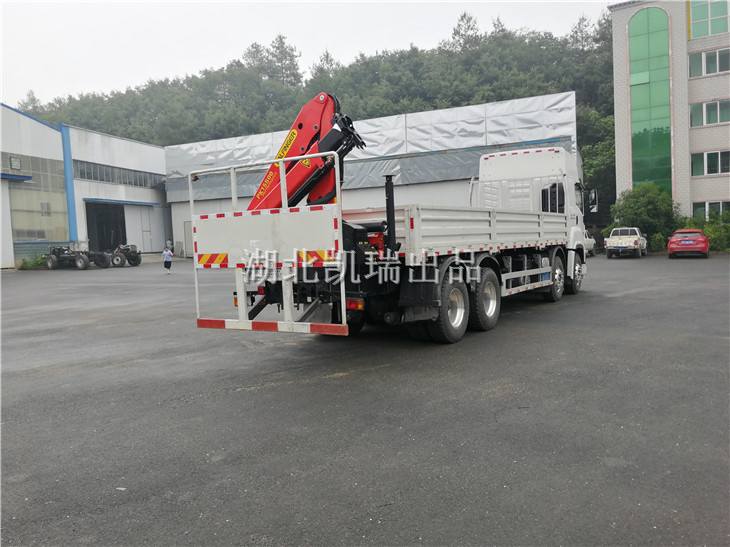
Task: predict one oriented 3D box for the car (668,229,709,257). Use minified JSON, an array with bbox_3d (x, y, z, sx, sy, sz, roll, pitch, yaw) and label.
[{"bbox_3d":[17.483,-1.597,30.600,1.820,1.480,4.350,-1,3,32],"label":"car"}]

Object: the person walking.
[{"bbox_3d":[-12.214,-0.785,35.200,0.580,1.670,0.500,-3,3,-7],"label":"person walking"}]

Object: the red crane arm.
[{"bbox_3d":[-0.892,-1.546,7.551,2.050,1.550,0.600,-1,3,34],"label":"red crane arm"}]

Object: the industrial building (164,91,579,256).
[{"bbox_3d":[1.050,-7.550,55.000,36.600,10.800,16.000,-1,3,23],"label":"industrial building"}]

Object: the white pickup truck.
[{"bbox_3d":[15.513,-1.795,33.600,1.770,1.750,5.050,-1,3,32],"label":"white pickup truck"}]

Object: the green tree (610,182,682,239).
[{"bbox_3d":[18.973,-3.889,38.500,4.200,4.500,4.000,-1,3,34],"label":"green tree"}]

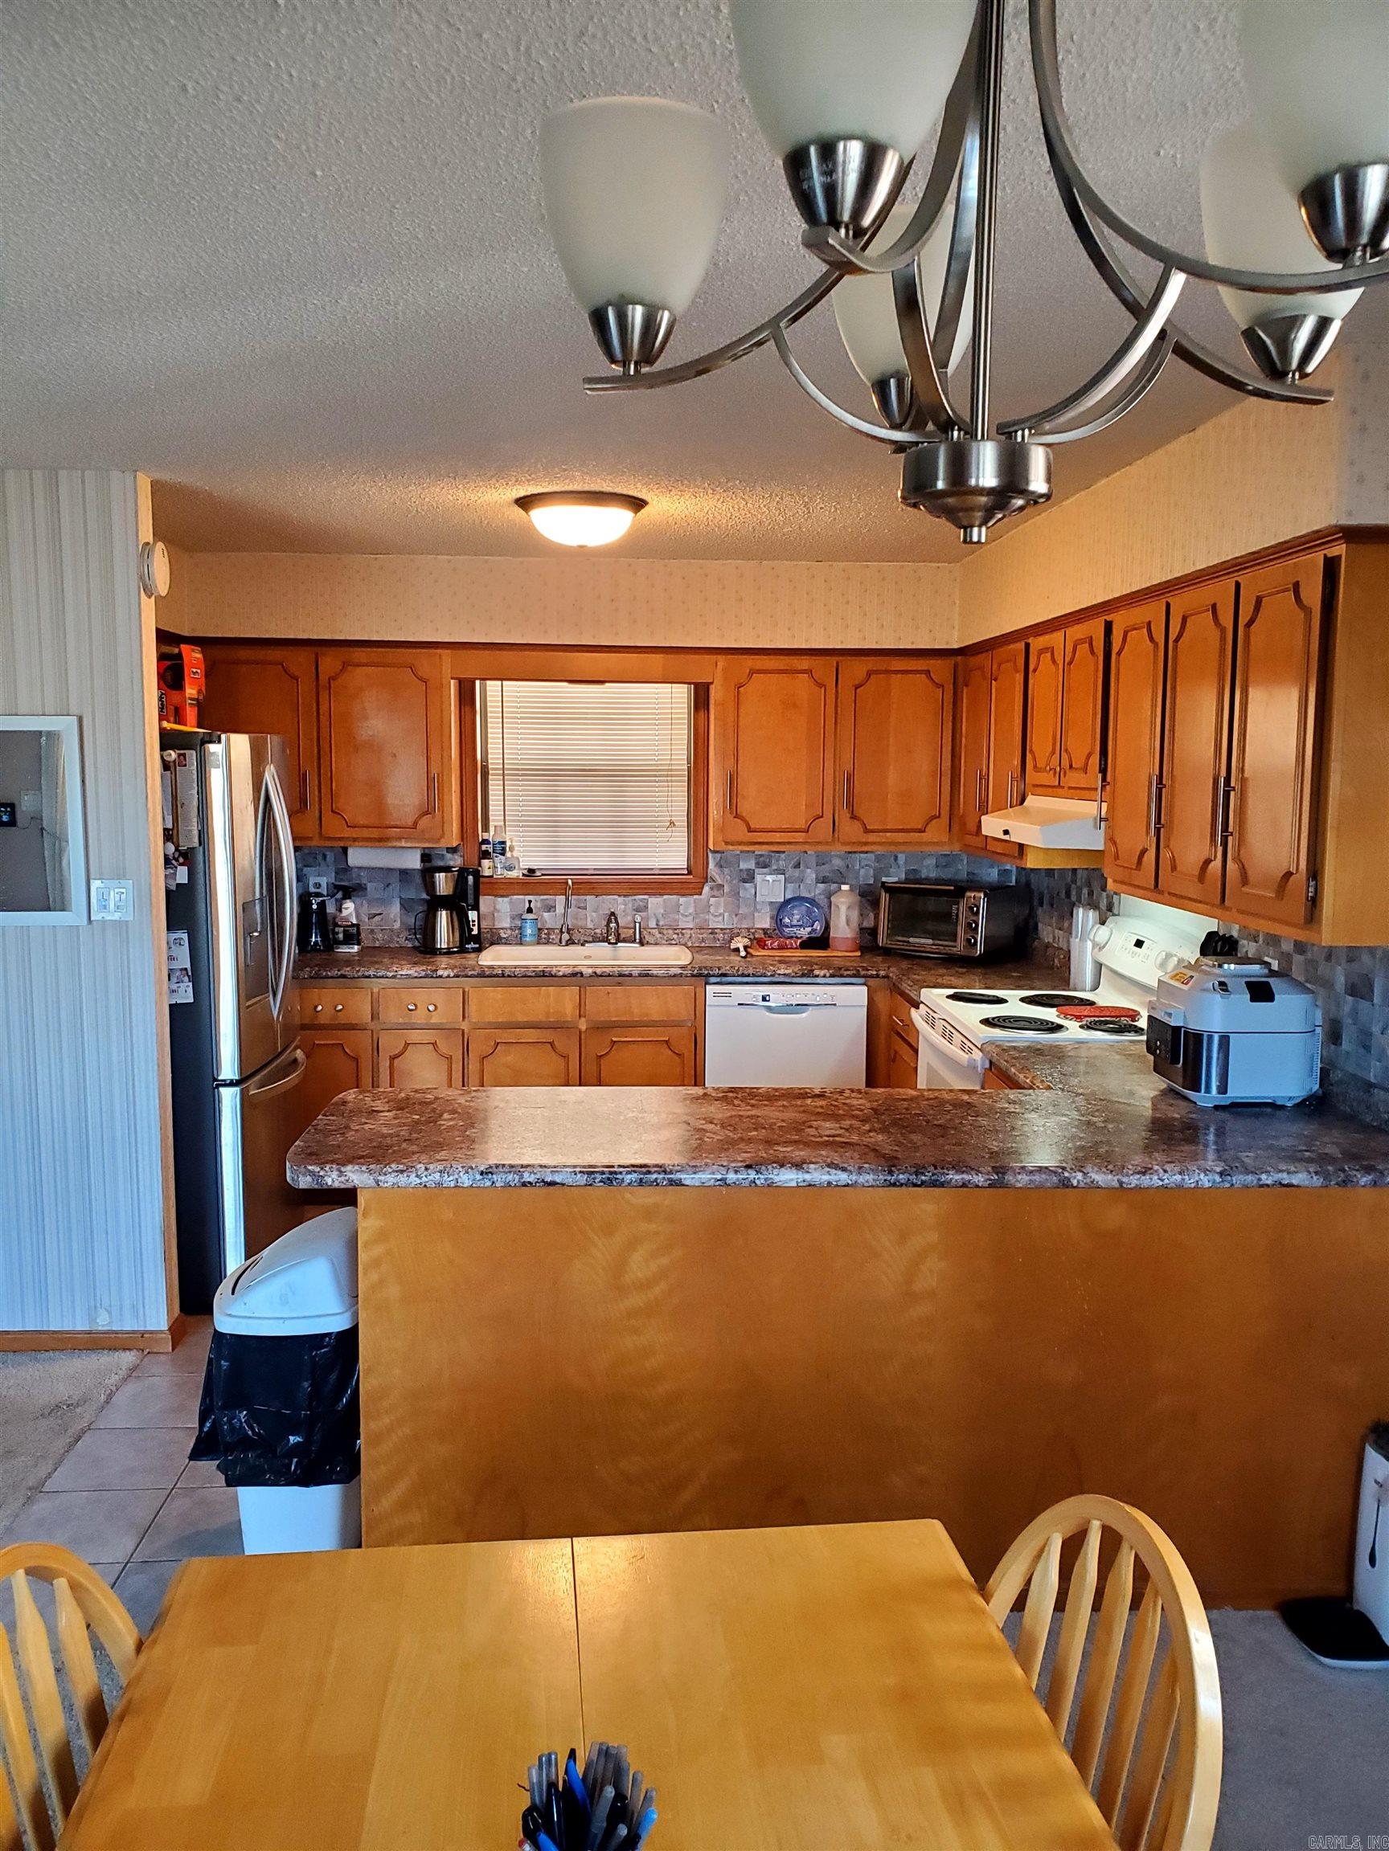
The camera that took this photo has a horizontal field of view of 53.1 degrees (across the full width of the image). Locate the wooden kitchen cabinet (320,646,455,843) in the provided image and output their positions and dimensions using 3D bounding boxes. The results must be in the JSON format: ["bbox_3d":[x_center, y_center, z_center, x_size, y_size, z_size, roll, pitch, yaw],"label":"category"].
[{"bbox_3d":[-1.177,-0.703,5.453,0.532,0.755,0.320,0,7,-3],"label":"wooden kitchen cabinet"}]

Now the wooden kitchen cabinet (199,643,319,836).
[{"bbox_3d":[-1.684,-0.705,5.427,0.477,0.755,0.320,0,7,-3],"label":"wooden kitchen cabinet"}]

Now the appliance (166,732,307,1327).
[{"bbox_3d":[-1.732,0.256,4.533,0.850,1.740,0.870,0,7,-3],"label":"appliance"}]

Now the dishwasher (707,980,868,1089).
[{"bbox_3d":[0.323,0.611,5.508,0.607,0.865,0.605,0,7,-3],"label":"dishwasher"}]

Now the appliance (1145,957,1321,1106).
[{"bbox_3d":[1.211,0.228,3.202,0.370,0.310,0.330,0,7,-3],"label":"appliance"}]

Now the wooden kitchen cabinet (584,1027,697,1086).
[{"bbox_3d":[-0.219,0.635,5.493,0.427,0.590,0.605,0,7,-3],"label":"wooden kitchen cabinet"}]

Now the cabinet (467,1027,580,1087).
[{"bbox_3d":[-0.650,0.632,5.471,0.430,0.590,0.605,0,7,-3],"label":"cabinet"}]

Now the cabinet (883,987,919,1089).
[{"bbox_3d":[1.025,0.645,4.954,0.570,0.760,0.480,0,7,-3],"label":"cabinet"}]

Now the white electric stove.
[{"bbox_3d":[1.065,0.604,4.266,0.670,1.200,0.760,0,7,-3],"label":"white electric stove"}]

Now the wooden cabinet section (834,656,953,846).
[{"bbox_3d":[0.774,-0.689,5.552,0.463,0.731,0.320,0,7,-3],"label":"wooden cabinet section"}]

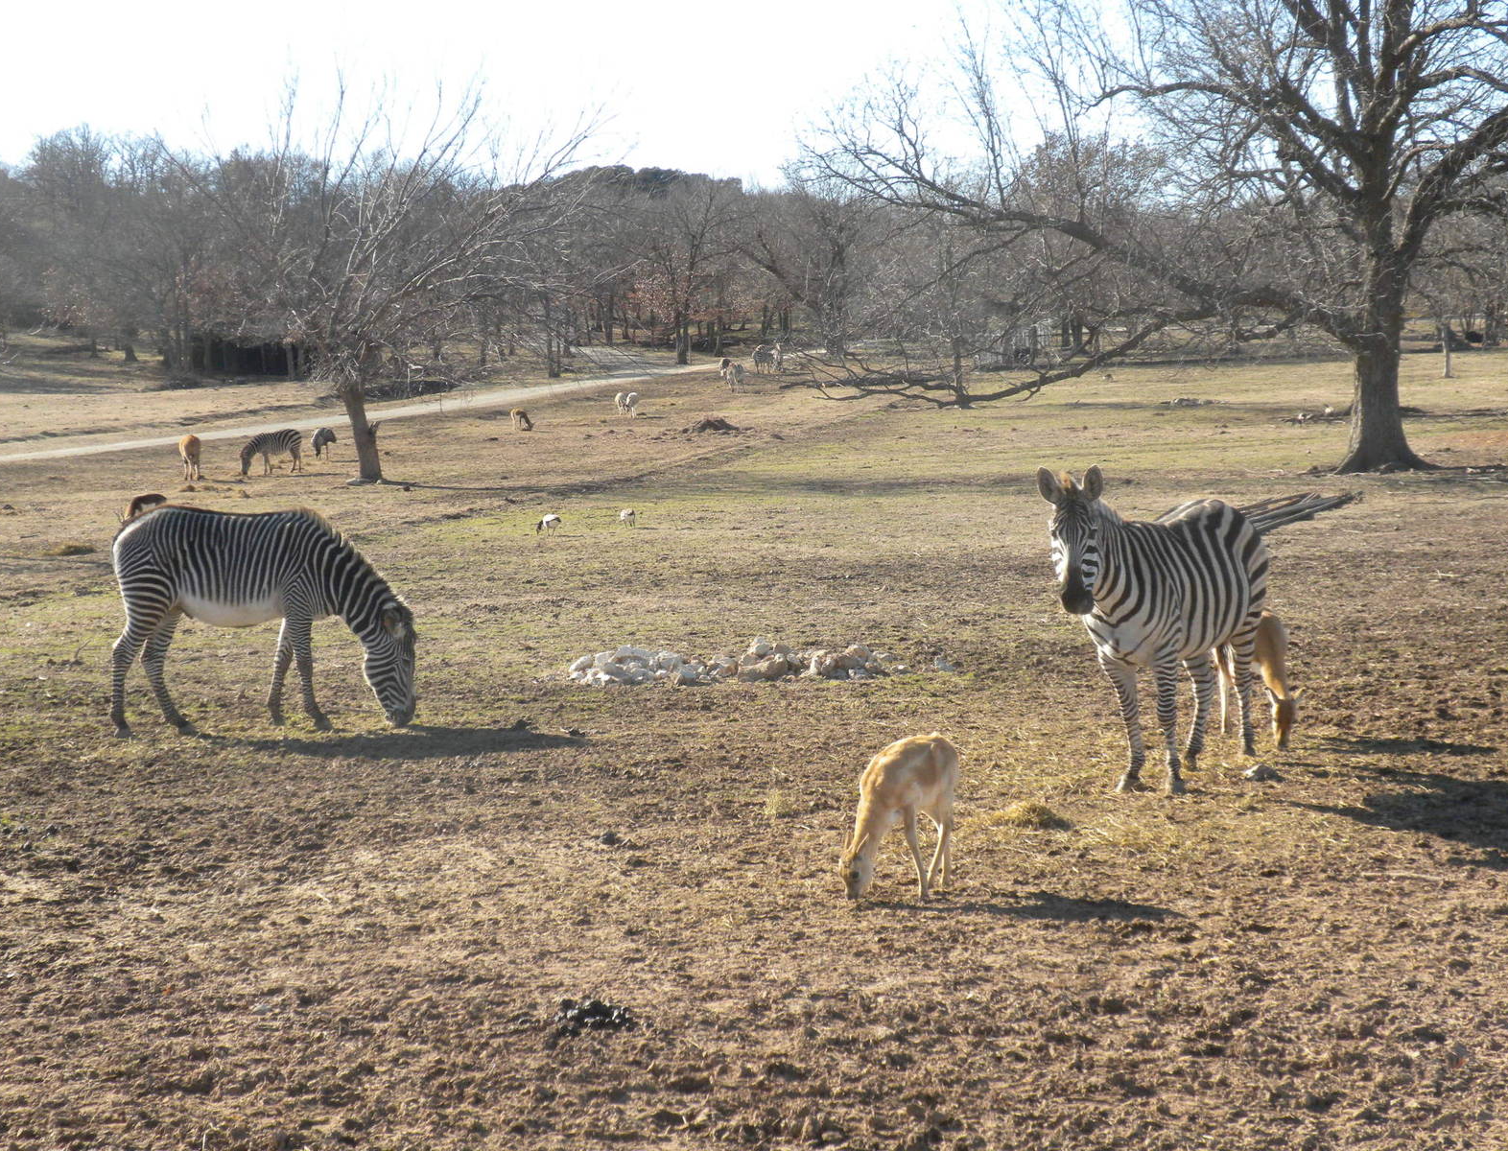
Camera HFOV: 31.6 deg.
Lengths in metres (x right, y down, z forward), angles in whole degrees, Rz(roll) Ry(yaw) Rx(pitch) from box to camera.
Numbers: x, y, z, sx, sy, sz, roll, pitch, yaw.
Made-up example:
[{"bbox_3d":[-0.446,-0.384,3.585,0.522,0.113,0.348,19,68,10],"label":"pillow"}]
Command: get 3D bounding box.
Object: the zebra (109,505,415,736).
[{"bbox_3d":[-3.078,0.272,16.750,1.900,1.420,0.540,0,4,-7],"label":"zebra"}]

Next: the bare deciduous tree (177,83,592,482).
[{"bbox_3d":[-9.364,-7.344,67.655,10.200,9.900,9.200,0,4,0],"label":"bare deciduous tree"}]

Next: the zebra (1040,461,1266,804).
[{"bbox_3d":[2.157,0.245,13.715,0.570,1.610,1.750,3,5,32],"label":"zebra"}]

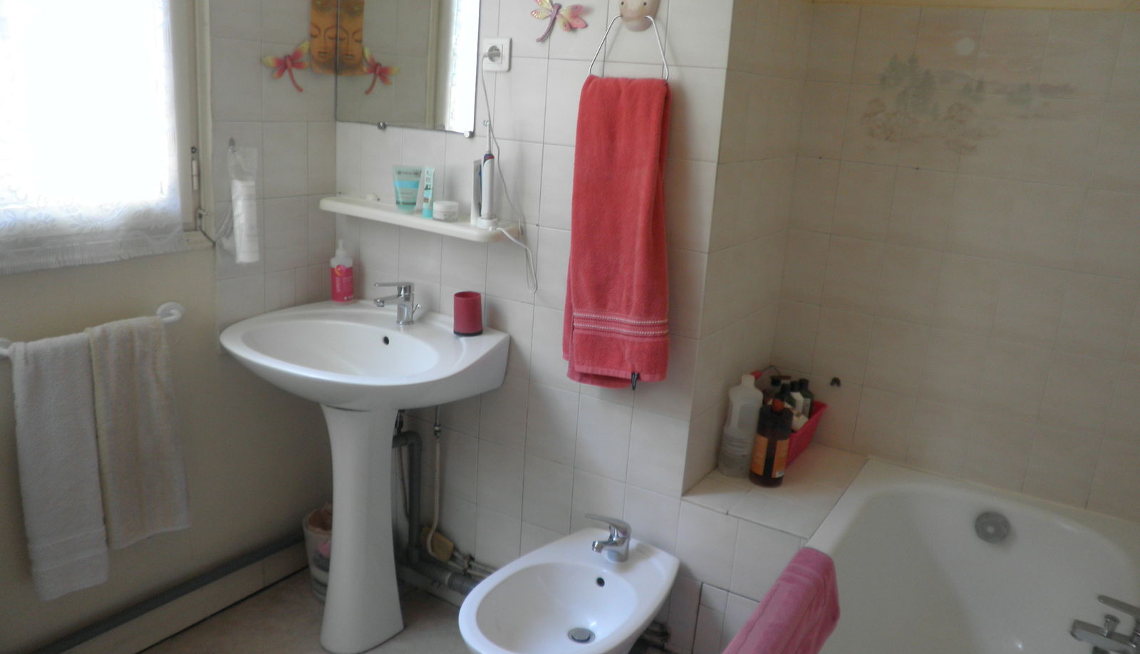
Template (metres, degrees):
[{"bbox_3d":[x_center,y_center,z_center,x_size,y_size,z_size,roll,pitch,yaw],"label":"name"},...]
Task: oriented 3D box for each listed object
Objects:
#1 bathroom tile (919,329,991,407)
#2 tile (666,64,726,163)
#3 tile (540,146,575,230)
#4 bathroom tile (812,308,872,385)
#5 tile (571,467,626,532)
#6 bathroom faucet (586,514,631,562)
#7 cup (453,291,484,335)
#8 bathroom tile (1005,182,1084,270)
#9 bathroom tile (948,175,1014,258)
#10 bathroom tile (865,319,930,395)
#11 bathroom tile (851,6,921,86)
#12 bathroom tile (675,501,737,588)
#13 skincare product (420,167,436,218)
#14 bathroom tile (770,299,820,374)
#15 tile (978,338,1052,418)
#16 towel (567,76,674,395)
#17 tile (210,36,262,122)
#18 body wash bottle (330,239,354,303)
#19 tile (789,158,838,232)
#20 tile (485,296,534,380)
[{"bbox_3d":[1.007,0.106,2.243,0.149,0.200,0.010,12,17,29],"label":"bathroom tile"},{"bbox_3d":[0.265,-0.465,1.861,0.149,0.200,0.010,12,17,29],"label":"tile"},{"bbox_3d":[-0.003,-0.335,2.088,0.150,0.200,0.010,12,17,28],"label":"tile"},{"bbox_3d":[0.753,0.052,2.372,0.149,0.201,0.010,13,18,29],"label":"bathroom tile"},{"bbox_3d":[0.071,0.470,2.198,0.149,0.200,0.010,12,17,29],"label":"tile"},{"bbox_3d":[0.087,0.501,2.036,0.147,0.148,0.048,-11,21,-43],"label":"bathroom faucet"},{"bbox_3d":[-0.260,-0.033,2.209,0.074,0.101,0.074,1,15,-10],"label":"cup"},{"bbox_3d":[1.159,-0.248,2.081,0.150,0.200,0.010,12,17,28],"label":"bathroom tile"},{"bbox_3d":[1.016,-0.270,2.105,0.150,0.200,0.010,13,18,31],"label":"bathroom tile"},{"bbox_3d":[0.902,0.079,2.367,0.148,0.201,0.010,12,17,28],"label":"bathroom tile"},{"bbox_3d":[0.797,-0.709,2.156,0.150,0.200,0.010,13,18,31],"label":"bathroom tile"},{"bbox_3d":[0.330,0.530,2.081,0.150,0.200,0.010,12,17,28],"label":"bathroom tile"},{"bbox_3d":[-0.367,-0.350,2.223,0.033,0.128,0.028,10,16,21],"label":"skincare product"},{"bbox_3d":[0.657,0.025,2.502,0.116,0.201,0.010,12,17,28],"label":"bathroom tile"},{"bbox_3d":[1.111,0.138,2.134,0.150,0.200,0.010,13,18,31],"label":"tile"},{"bbox_3d":[0.115,-0.210,1.954,0.262,0.692,0.075,12,17,28],"label":"towel"},{"bbox_3d":[-0.819,-0.610,2.112,0.010,0.200,0.150,12,17,28],"label":"tile"},{"bbox_3d":[-0.646,-0.160,2.427,0.066,0.182,0.066,0,15,-15],"label":"body wash bottle"},{"bbox_3d":[0.686,-0.366,2.399,0.116,0.201,0.010,12,17,28],"label":"tile"},{"bbox_3d":[-0.158,0.026,2.232,0.149,0.201,0.010,13,18,28],"label":"tile"}]

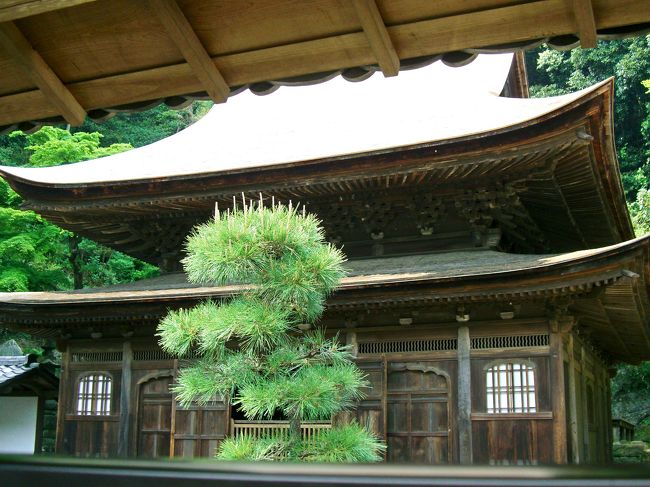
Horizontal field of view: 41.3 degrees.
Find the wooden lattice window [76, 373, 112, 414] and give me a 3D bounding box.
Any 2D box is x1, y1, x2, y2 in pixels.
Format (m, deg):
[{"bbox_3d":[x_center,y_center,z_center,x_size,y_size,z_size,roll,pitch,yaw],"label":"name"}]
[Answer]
[{"bbox_3d":[-3.706,2.419,13.912,0.690,0.676,0.080,-5,-14,23],"label":"wooden lattice window"}]

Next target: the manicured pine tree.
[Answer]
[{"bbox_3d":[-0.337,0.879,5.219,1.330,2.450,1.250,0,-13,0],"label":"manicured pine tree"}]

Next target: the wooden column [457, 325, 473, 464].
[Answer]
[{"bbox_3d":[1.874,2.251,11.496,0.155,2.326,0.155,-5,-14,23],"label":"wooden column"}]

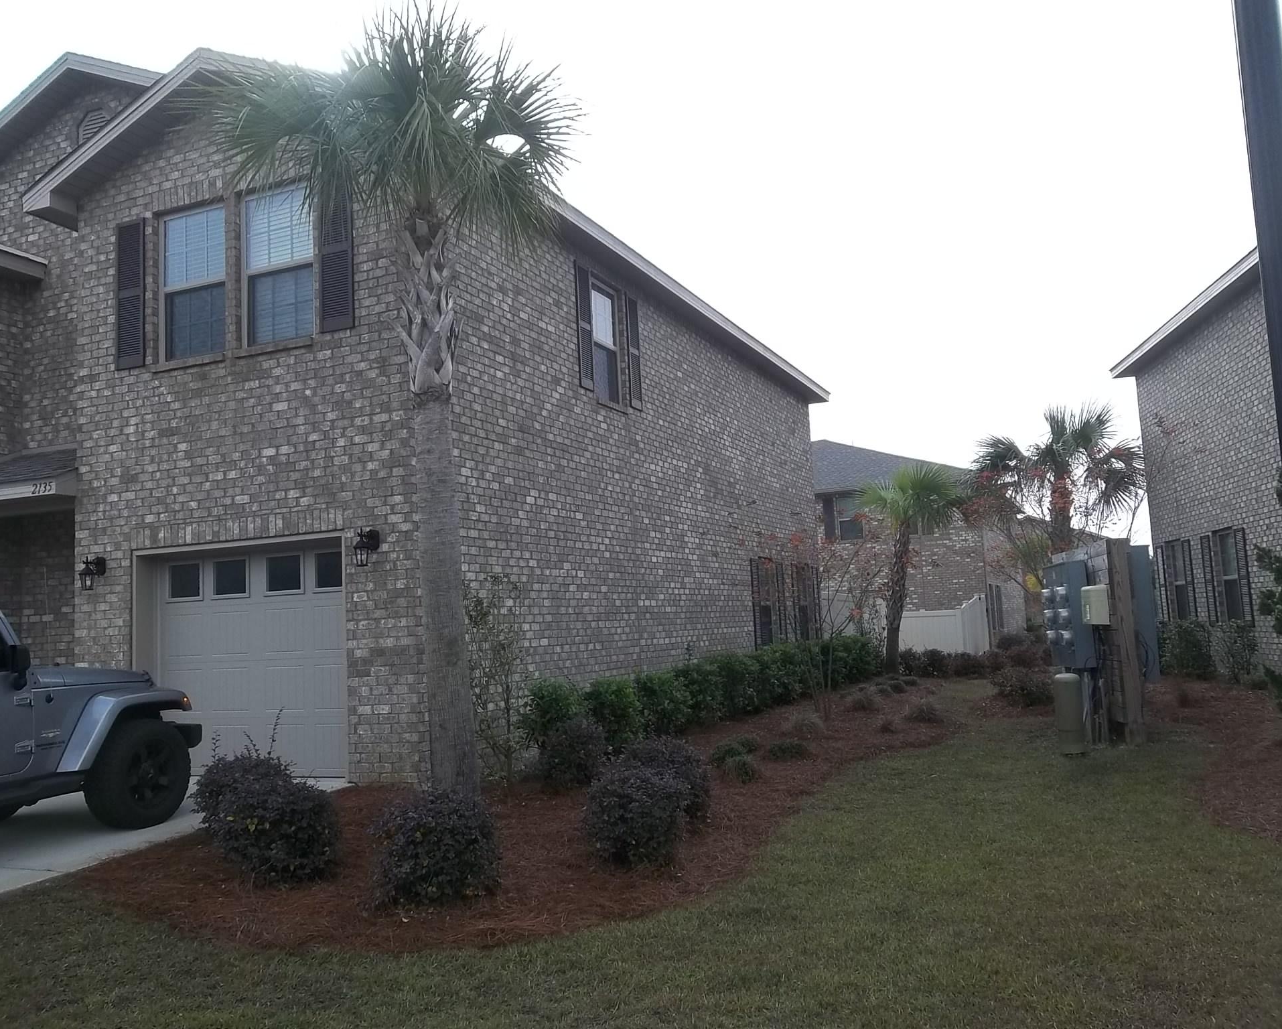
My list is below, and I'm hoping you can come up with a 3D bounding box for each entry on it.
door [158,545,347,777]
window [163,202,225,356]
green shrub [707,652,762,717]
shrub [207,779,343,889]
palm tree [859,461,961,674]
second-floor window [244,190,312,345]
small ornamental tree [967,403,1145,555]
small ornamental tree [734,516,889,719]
[{"bbox_3d":[-3.597,1.391,10.044,2.440,2.070,0.080,-5,-6,23],"label":"door"},{"bbox_3d":[-4.338,-2.234,10.479,0.910,1.500,0.100,-5,-6,23],"label":"window"},{"bbox_3d":[1.283,2.318,14.652,0.763,0.895,0.763,-5,-6,23],"label":"green shrub"},{"bbox_3d":[-2.137,1.820,6.202,0.775,0.643,0.775,-1,-6,-19],"label":"shrub"},{"bbox_3d":[5.601,1.144,21.792,1.950,4.230,1.950,-4,-6,14],"label":"palm tree"},{"bbox_3d":[-3.348,-2.312,9.960,0.900,1.500,0.100,-5,-6,23],"label":"second-floor window"},{"bbox_3d":[8.871,0.445,22.017,3.700,5.550,3.600,-5,-6,22],"label":"small ornamental tree"},{"bbox_3d":[2.298,1.346,14.302,2.057,2.764,2.057,-4,-6,9],"label":"small ornamental tree"}]

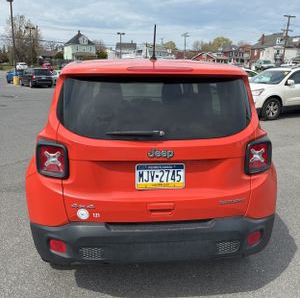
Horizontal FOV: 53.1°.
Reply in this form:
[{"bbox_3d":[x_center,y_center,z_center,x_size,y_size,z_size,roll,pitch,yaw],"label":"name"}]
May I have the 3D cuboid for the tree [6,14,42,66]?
[{"bbox_3d":[-33.688,-28.895,80.000,8.800,12.500,8.500,1,15,0],"label":"tree"}]

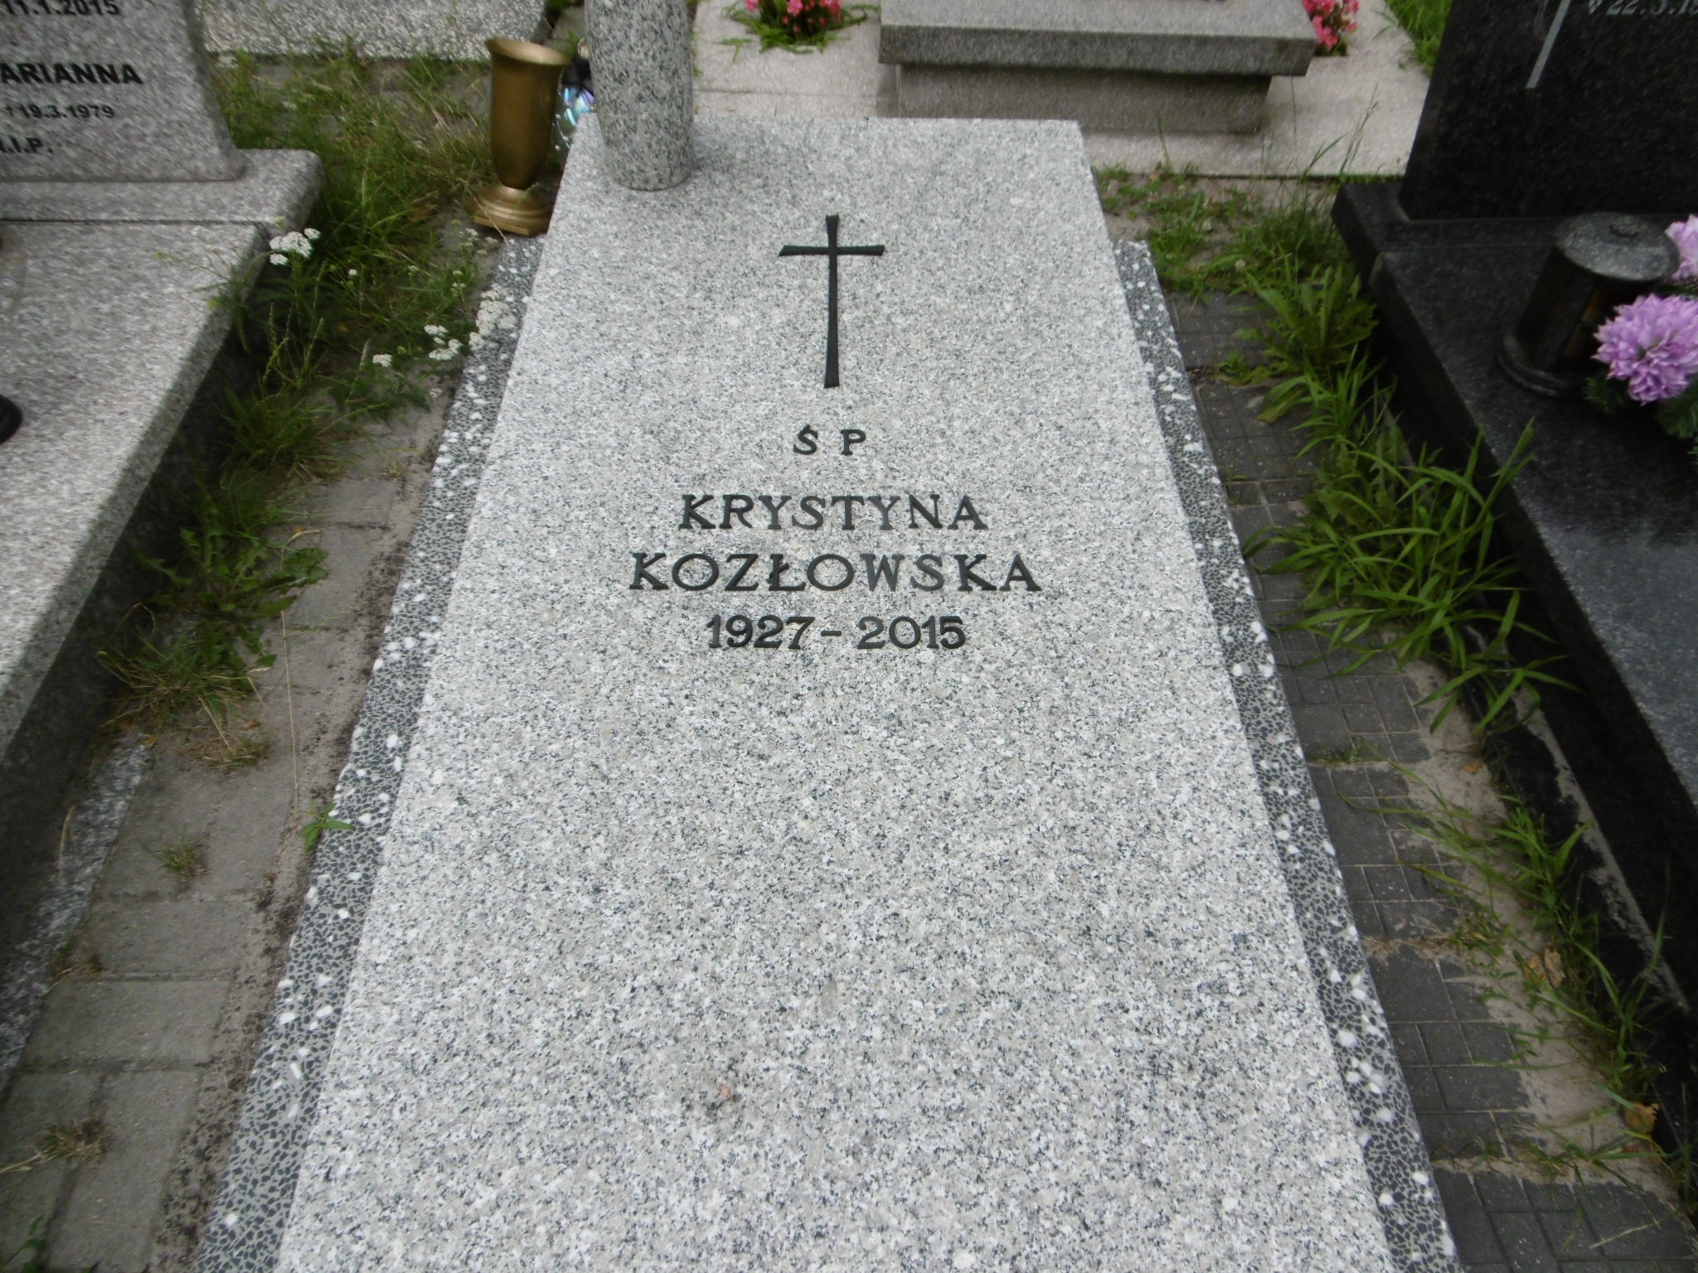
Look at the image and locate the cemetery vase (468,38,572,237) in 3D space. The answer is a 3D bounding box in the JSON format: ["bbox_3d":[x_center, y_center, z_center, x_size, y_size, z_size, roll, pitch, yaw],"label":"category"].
[{"bbox_3d":[-0.546,-0.841,1.971,0.143,0.295,0.143,10,43,-13],"label":"cemetery vase"}]

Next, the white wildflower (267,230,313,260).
[{"bbox_3d":[-0.836,-0.585,1.760,0.064,0.030,0.055,0,50,-1],"label":"white wildflower"}]

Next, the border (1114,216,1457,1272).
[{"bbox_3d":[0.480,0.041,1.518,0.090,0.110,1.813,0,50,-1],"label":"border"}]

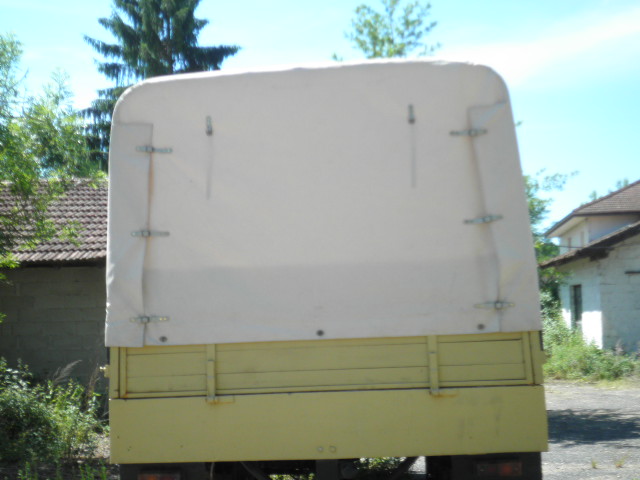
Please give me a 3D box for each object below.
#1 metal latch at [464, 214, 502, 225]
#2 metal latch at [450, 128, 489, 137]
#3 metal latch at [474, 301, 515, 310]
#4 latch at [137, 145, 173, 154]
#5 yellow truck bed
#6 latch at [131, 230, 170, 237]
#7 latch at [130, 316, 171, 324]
[{"bbox_3d":[0.890,-0.110,4.716,0.211,0.034,0.030,-7,-7,3],"label":"metal latch"},{"bbox_3d":[0.820,-0.591,4.780,0.207,0.034,0.030,-2,-7,4],"label":"metal latch"},{"bbox_3d":[0.936,0.352,4.657,0.215,0.034,0.030,-2,-7,4],"label":"metal latch"},{"bbox_3d":[-0.932,-0.508,4.894,0.207,0.034,0.030,4,-7,4],"label":"latch"},{"bbox_3d":[0.127,1.036,6.175,2.350,0.649,3.000,-3,-7,4],"label":"yellow truck bed"},{"bbox_3d":[-0.944,-0.033,4.836,0.215,0.034,0.030,-1,-7,4],"label":"latch"},{"bbox_3d":[-0.935,0.438,4.778,0.218,0.034,0.030,-2,-7,4],"label":"latch"}]

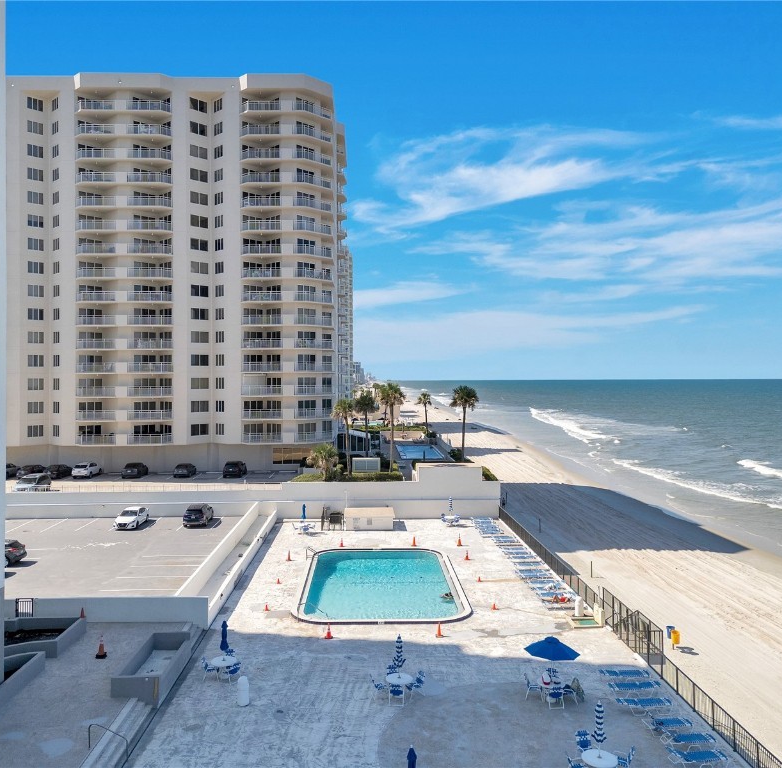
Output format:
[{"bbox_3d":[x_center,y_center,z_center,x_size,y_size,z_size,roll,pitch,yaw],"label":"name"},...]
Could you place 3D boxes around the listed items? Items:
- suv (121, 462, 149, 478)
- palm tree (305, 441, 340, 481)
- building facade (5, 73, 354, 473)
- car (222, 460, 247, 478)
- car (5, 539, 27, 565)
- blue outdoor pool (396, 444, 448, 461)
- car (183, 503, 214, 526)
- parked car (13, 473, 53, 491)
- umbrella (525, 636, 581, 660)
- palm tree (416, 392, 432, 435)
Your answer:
[{"bbox_3d":[-27.965,9.427,78.270,1.880,1.480,4.850,0,0,-3],"label":"suv"},{"bbox_3d":[-6.300,7.191,65.800,3.100,3.700,3.100,0,0,-2],"label":"palm tree"},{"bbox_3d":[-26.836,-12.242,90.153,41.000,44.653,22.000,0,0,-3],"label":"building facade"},{"bbox_3d":[-17.250,9.442,79.100,1.880,1.680,4.600,0,0,-2],"label":"car"},{"bbox_3d":[-26.600,11.199,46.800,4.550,1.500,1.830,0,0,-3],"label":"car"},{"bbox_3d":[4.100,10.791,105.500,6.000,1.350,20.300,0,0,-2],"label":"blue outdoor pool"},{"bbox_3d":[-16.331,11.081,60.815,1.870,1.660,4.650,0,0,-3],"label":"car"},{"bbox_3d":[-33.750,9.594,66.600,1.870,1.670,4.600,0,0,-2],"label":"parked car"},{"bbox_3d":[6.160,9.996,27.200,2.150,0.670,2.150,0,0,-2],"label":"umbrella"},{"bbox_3d":[6.317,5.782,138.000,3.000,8.261,3.000,0,0,-3],"label":"palm tree"}]

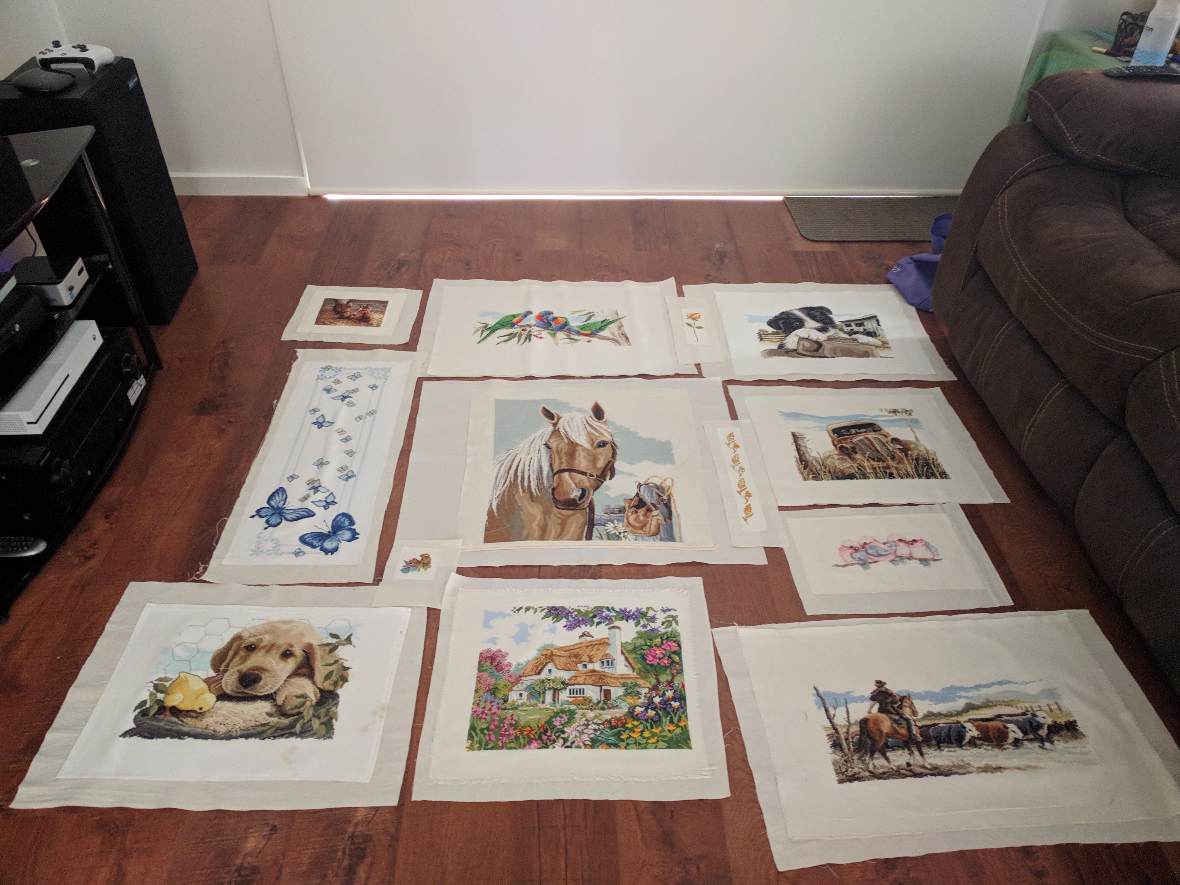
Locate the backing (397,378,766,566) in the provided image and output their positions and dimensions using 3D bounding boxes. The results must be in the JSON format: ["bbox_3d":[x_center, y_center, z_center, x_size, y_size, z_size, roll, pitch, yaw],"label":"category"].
[{"bbox_3d":[-0.028,0.040,1.938,0.728,0.010,0.597,0,41,-3],"label":"backing"}]

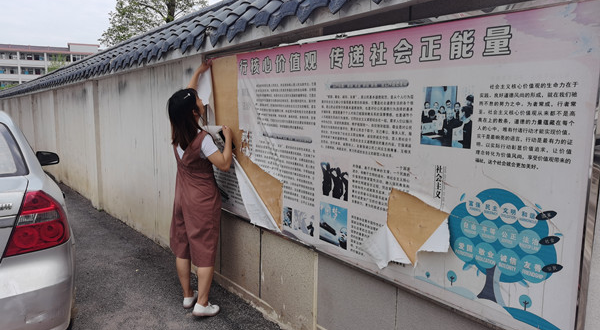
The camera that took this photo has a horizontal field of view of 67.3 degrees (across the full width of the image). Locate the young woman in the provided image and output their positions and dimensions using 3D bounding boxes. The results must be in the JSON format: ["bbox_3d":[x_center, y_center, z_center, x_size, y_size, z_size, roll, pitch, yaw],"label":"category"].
[{"bbox_3d":[-0.707,0.142,3.311,0.680,1.800,0.560,8,10,44],"label":"young woman"}]

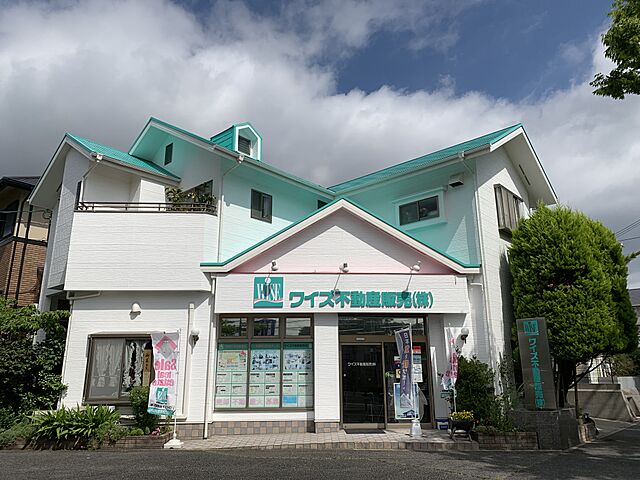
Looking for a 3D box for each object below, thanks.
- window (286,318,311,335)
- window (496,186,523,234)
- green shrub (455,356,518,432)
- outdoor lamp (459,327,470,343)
[{"bbox_3d":[-0.551,2.240,12.362,0.645,0.475,0.100,0,-16,-3],"label":"window"},{"bbox_3d":[5.381,-0.824,13.571,1.380,1.200,0.200,14,-20,-43],"label":"window"},{"bbox_3d":[3.664,3.411,10.579,1.300,1.550,1.100,0,-14,0],"label":"green shrub"},{"bbox_3d":[3.678,2.414,12.151,0.230,0.380,0.300,-14,-21,40],"label":"outdoor lamp"}]

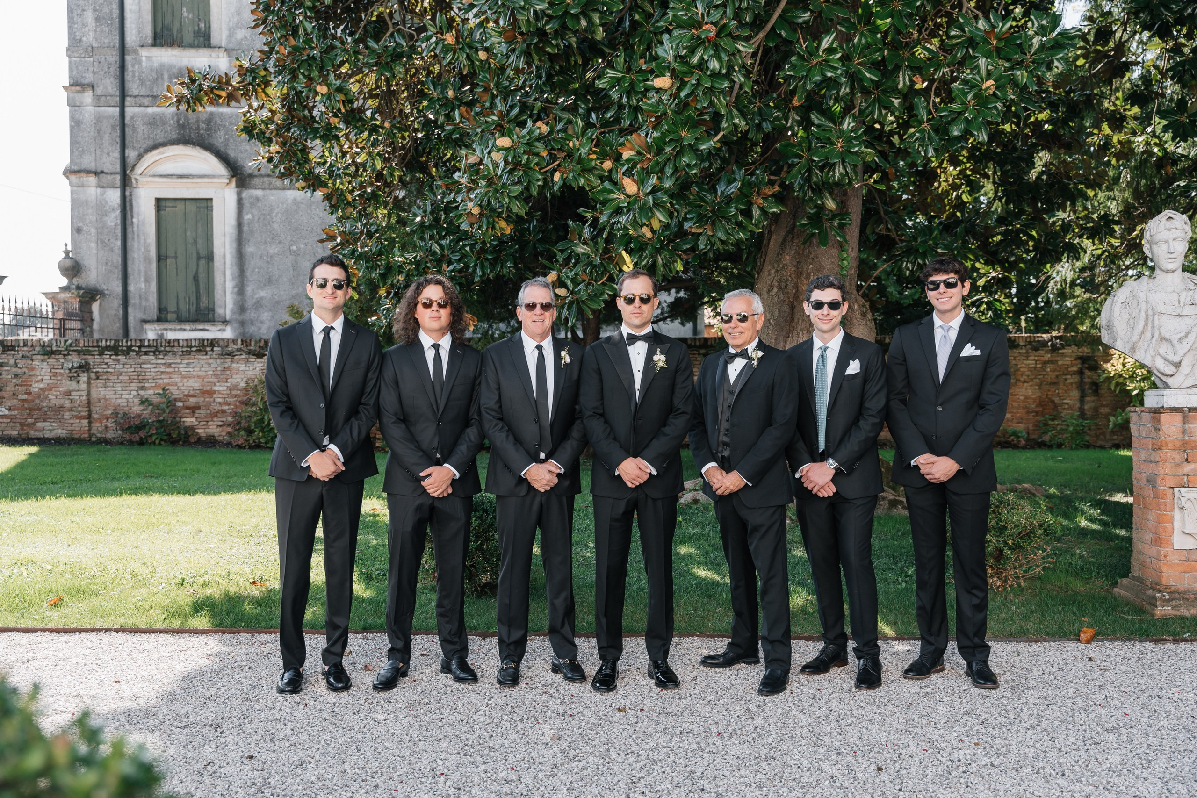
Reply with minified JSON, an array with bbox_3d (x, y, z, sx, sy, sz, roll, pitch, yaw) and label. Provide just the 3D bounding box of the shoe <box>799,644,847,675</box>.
[{"bbox_3d":[1.036,1.183,4.879,0.298,0.105,0.106,-1,1,-35],"label":"shoe"}]

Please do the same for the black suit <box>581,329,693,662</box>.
[{"bbox_3d":[0.167,0.421,4.590,0.490,1.441,0.350,0,2,2],"label":"black suit"}]

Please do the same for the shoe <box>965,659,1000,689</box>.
[{"bbox_3d":[1.693,1.186,4.709,0.106,0.105,0.298,0,1,1],"label":"shoe"}]

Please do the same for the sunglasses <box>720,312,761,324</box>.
[{"bbox_3d":[0.633,-0.357,4.693,0.140,0.045,0.145,1,8,34],"label":"sunglasses"}]

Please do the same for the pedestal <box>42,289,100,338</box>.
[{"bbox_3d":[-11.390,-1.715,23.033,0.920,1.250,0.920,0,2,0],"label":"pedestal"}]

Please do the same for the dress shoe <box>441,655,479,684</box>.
[{"bbox_3d":[-0.622,1.186,4.762,0.105,0.100,0.290,-1,3,-35],"label":"dress shoe"}]

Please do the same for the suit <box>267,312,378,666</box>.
[{"bbox_3d":[-1.190,0.407,4.576,0.510,1.545,0.350,0,2,-12],"label":"suit"}]

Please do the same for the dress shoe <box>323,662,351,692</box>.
[{"bbox_3d":[-1.147,1.187,4.658,0.106,0.105,0.298,-1,1,-24],"label":"dress shoe"}]

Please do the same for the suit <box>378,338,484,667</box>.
[{"bbox_3d":[-0.729,0.454,4.631,0.460,1.438,0.340,0,2,-11],"label":"suit"}]

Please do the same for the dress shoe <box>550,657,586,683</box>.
[{"bbox_3d":[-0.142,1.184,4.796,0.106,0.105,0.298,-1,1,-28],"label":"dress shoe"}]

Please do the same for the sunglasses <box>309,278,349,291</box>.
[{"bbox_3d":[-1.164,-0.486,4.570,0.148,0.050,0.150,0,0,-18],"label":"sunglasses"}]

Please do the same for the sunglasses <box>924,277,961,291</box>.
[{"bbox_3d":[1.530,-0.506,4.700,0.148,0.050,0.150,-8,1,27],"label":"sunglasses"}]

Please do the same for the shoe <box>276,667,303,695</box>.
[{"bbox_3d":[-1.345,1.191,4.627,0.105,0.100,0.290,0,2,-5],"label":"shoe"}]

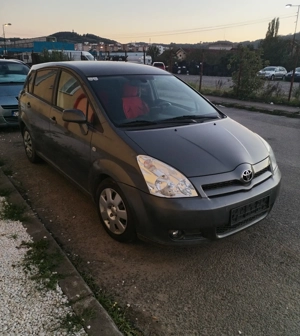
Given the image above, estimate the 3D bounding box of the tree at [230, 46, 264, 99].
[{"bbox_3d":[4.889,-4.835,15.222,1.800,2.500,1.700,7,20,16],"label":"tree"}]

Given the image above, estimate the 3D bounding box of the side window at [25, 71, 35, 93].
[{"bbox_3d":[-1.891,-1.342,4.711,0.090,0.360,0.440,0,16,-38],"label":"side window"}]

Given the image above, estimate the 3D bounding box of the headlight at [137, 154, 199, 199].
[{"bbox_3d":[0.138,0.069,2.377,0.330,0.290,0.460,-12,24,-35],"label":"headlight"}]

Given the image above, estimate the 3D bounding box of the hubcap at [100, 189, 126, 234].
[{"bbox_3d":[-0.342,0.410,2.850,0.070,0.440,0.440,-15,26,-39],"label":"hubcap"}]

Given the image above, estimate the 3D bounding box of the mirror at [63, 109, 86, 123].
[{"bbox_3d":[-0.738,-0.507,2.927,0.230,0.155,0.130,-12,24,-35],"label":"mirror"}]

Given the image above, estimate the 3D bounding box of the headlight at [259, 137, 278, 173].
[{"bbox_3d":[1.198,-0.160,3.129,0.330,0.290,0.460,-12,24,-35],"label":"headlight"}]

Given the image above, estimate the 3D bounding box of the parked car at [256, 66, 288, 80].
[{"bbox_3d":[14.800,-11.400,36.300,1.770,1.500,4.250,19,26,40],"label":"parked car"}]

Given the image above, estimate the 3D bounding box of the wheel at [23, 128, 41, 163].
[{"bbox_3d":[-1.909,-0.405,4.959,0.210,0.632,0.632,-12,24,-35],"label":"wheel"}]

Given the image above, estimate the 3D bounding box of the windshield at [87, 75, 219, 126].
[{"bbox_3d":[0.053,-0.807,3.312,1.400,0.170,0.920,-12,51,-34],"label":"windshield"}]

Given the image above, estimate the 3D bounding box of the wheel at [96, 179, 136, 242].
[{"bbox_3d":[-0.274,0.396,2.898,0.210,0.632,0.632,-15,26,-39],"label":"wheel"}]

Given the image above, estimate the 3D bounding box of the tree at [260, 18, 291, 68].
[{"bbox_3d":[19.919,-18.984,47.699,4.000,8.580,4.200,9,20,19],"label":"tree"}]

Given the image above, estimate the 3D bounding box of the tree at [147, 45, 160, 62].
[{"bbox_3d":[0.866,-25.886,70.397,3.280,5.660,3.200,2,19,0],"label":"tree"}]

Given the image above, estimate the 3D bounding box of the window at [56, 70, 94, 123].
[{"bbox_3d":[-0.805,-0.800,3.293,0.080,0.480,1.100,7,13,-40],"label":"window"}]

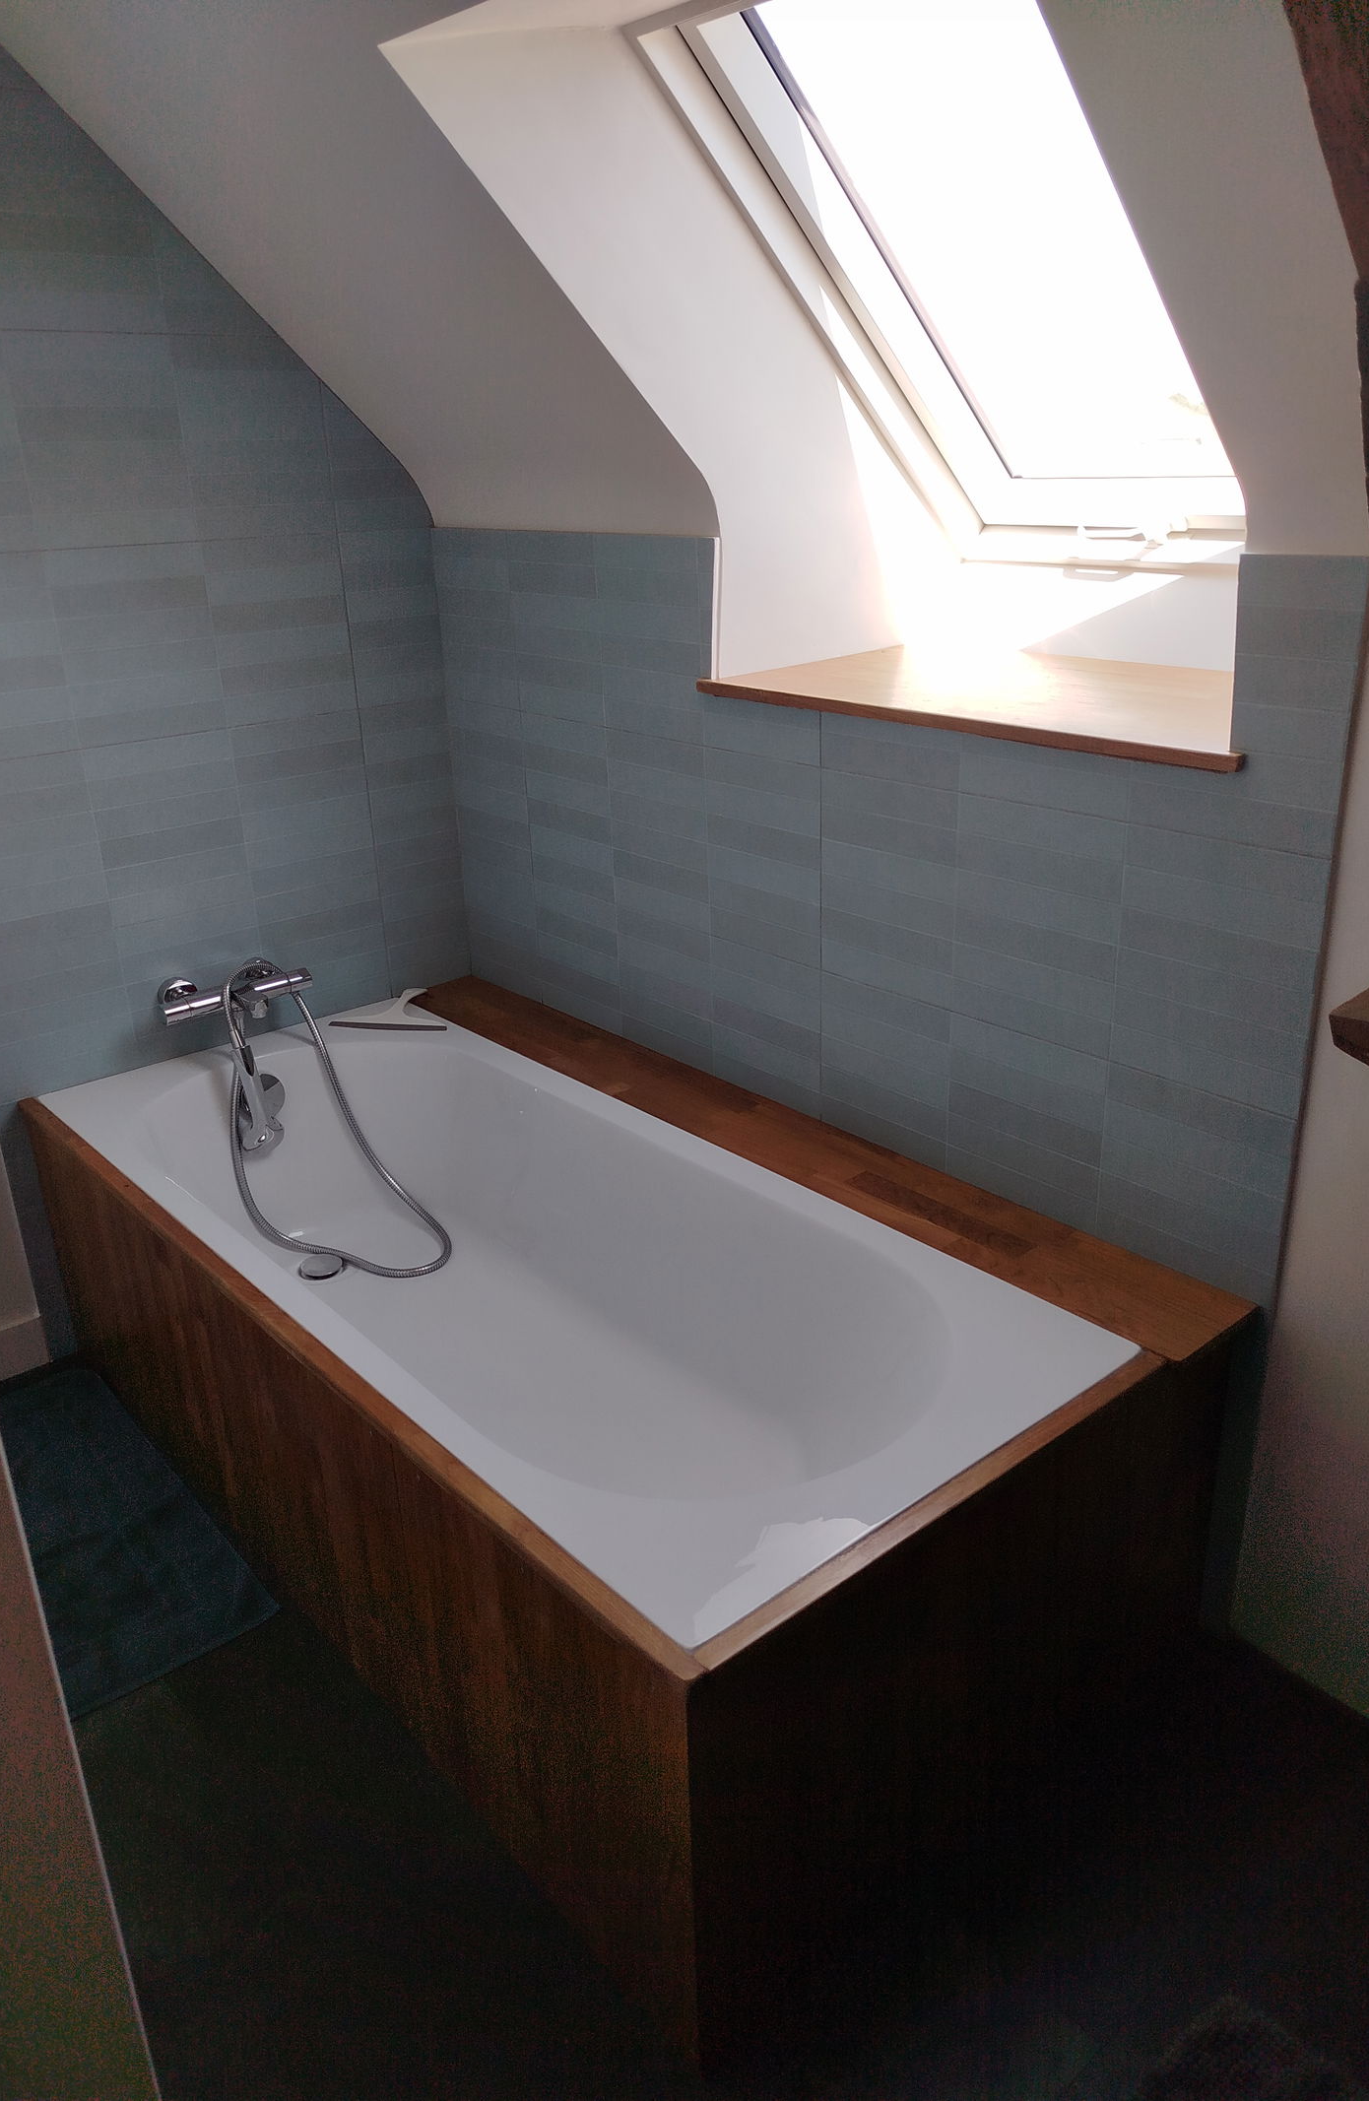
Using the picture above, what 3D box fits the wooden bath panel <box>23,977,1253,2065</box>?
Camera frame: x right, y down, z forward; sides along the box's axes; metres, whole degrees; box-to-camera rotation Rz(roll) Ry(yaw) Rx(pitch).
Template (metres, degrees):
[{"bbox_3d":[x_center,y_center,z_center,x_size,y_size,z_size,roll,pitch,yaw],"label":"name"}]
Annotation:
[{"bbox_3d":[-0.205,0.425,2.193,0.879,0.509,1.730,-19,27,-37],"label":"wooden bath panel"}]

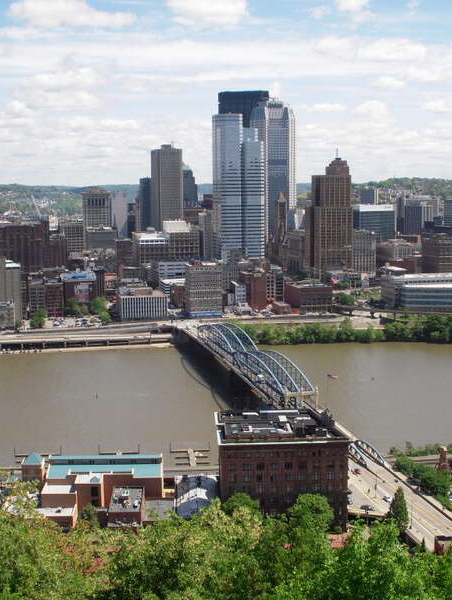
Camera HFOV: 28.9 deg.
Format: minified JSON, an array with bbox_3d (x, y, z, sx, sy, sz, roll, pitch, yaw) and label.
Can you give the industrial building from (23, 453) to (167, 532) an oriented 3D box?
[{"bbox_3d":[-50.550,69.290,326.770,52.000,13.500,46.000,-1,8,-1],"label":"industrial building"}]

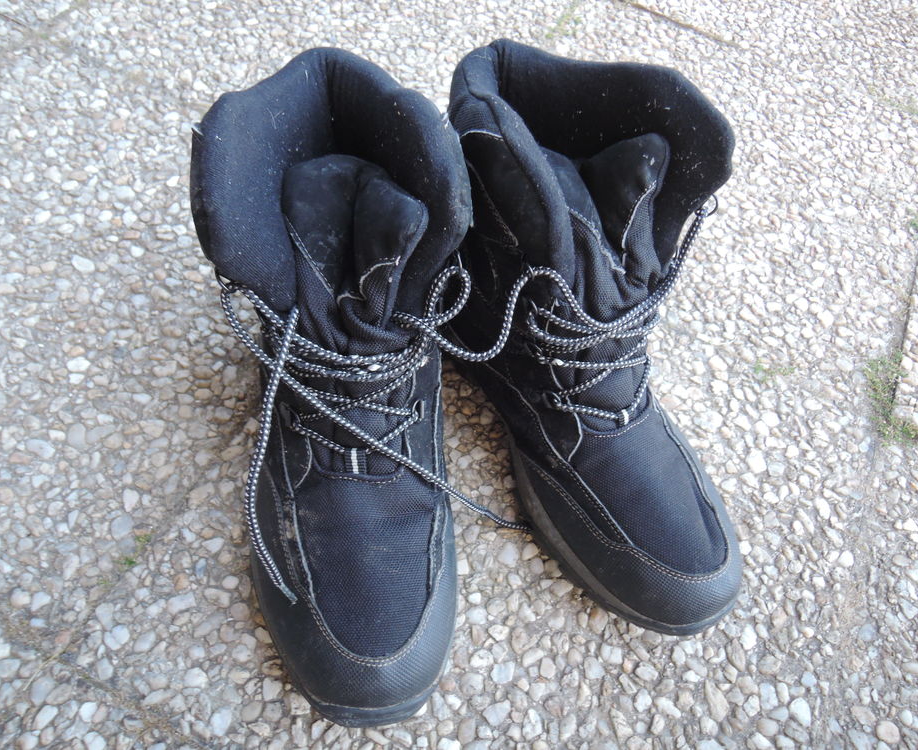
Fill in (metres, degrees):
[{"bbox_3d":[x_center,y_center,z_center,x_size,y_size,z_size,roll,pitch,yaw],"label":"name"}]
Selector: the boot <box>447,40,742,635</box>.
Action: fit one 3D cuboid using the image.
[{"bbox_3d":[0.083,-0.016,0.395,0.120,0.205,0.300,-20,63,-18],"label":"boot"}]

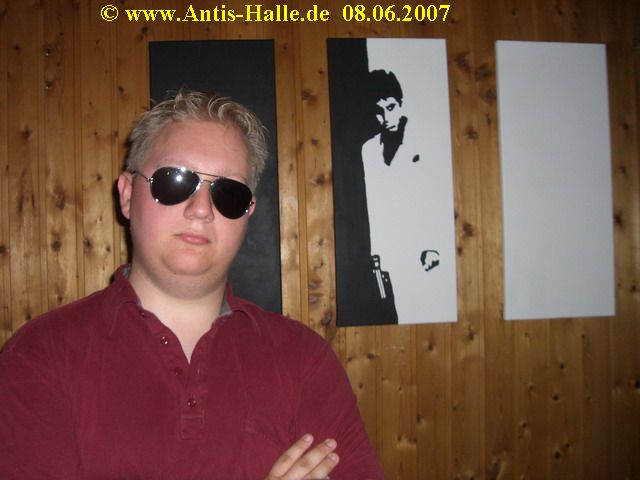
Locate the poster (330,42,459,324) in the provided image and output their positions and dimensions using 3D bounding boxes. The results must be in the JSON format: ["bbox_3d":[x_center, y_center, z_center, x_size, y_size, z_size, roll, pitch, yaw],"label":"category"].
[{"bbox_3d":[0.179,-0.145,1.731,0.300,0.700,0.022,-2,-1,-6],"label":"poster"}]

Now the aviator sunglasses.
[{"bbox_3d":[-0.176,-0.071,0.984,0.145,0.051,0.138,12,2,-21],"label":"aviator sunglasses"}]

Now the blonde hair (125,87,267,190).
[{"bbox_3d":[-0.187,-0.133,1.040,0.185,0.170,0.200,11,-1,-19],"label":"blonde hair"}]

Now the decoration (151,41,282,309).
[{"bbox_3d":[-0.250,-0.128,1.687,0.300,0.700,0.022,-2,-1,-6],"label":"decoration"}]

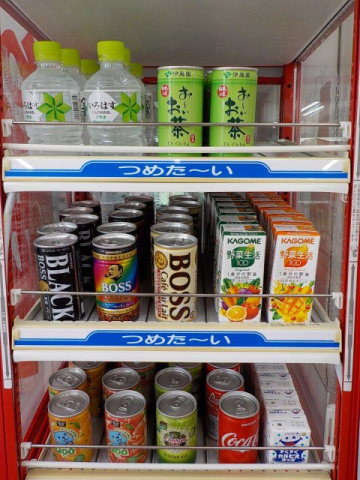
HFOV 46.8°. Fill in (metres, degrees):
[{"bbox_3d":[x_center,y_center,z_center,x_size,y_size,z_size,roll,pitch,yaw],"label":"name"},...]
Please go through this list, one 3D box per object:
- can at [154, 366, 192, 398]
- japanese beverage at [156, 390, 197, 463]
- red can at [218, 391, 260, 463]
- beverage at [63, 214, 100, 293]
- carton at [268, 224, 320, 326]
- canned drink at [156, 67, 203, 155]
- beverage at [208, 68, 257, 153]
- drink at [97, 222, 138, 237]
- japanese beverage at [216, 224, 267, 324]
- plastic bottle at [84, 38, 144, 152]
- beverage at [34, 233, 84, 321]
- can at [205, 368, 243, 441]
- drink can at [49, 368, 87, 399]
[{"bbox_3d":[-0.008,0.238,0.600,0.053,0.088,0.053,0,17,1],"label":"can"},{"bbox_3d":[-0.004,0.259,0.563,0.053,0.090,0.053,0,18,0],"label":"japanese beverage"},{"bbox_3d":[0.079,0.259,0.562,0.053,0.090,0.053,0,18,-1],"label":"red can"},{"bbox_3d":[-0.145,0.019,0.622,0.053,0.105,0.053,0,17,1],"label":"beverage"},{"bbox_3d":[0.135,0.042,0.514,0.050,0.121,0.038,0,18,-1],"label":"carton"},{"bbox_3d":[0.001,-0.142,0.479,0.053,0.104,0.053,0,18,0],"label":"canned drink"},{"bbox_3d":[0.061,-0.143,0.483,0.053,0.104,0.053,0,18,0],"label":"beverage"},{"bbox_3d":[-0.084,0.033,0.568,0.053,0.103,0.053,0,18,0],"label":"drink"},{"bbox_3d":[0.075,0.045,0.515,0.049,0.119,0.041,1,17,2],"label":"japanese beverage"},{"bbox_3d":[-0.080,-0.166,0.503,0.067,0.131,0.067,0,17,1],"label":"plastic bottle"},{"bbox_3d":[-0.151,0.050,0.525,0.053,0.104,0.053,0,18,-1],"label":"beverage"},{"bbox_3d":[0.065,0.243,0.611,0.053,0.090,0.053,0,18,-1],"label":"can"},{"bbox_3d":[-0.157,0.238,0.600,0.053,0.088,0.053,0,17,0],"label":"drink can"}]

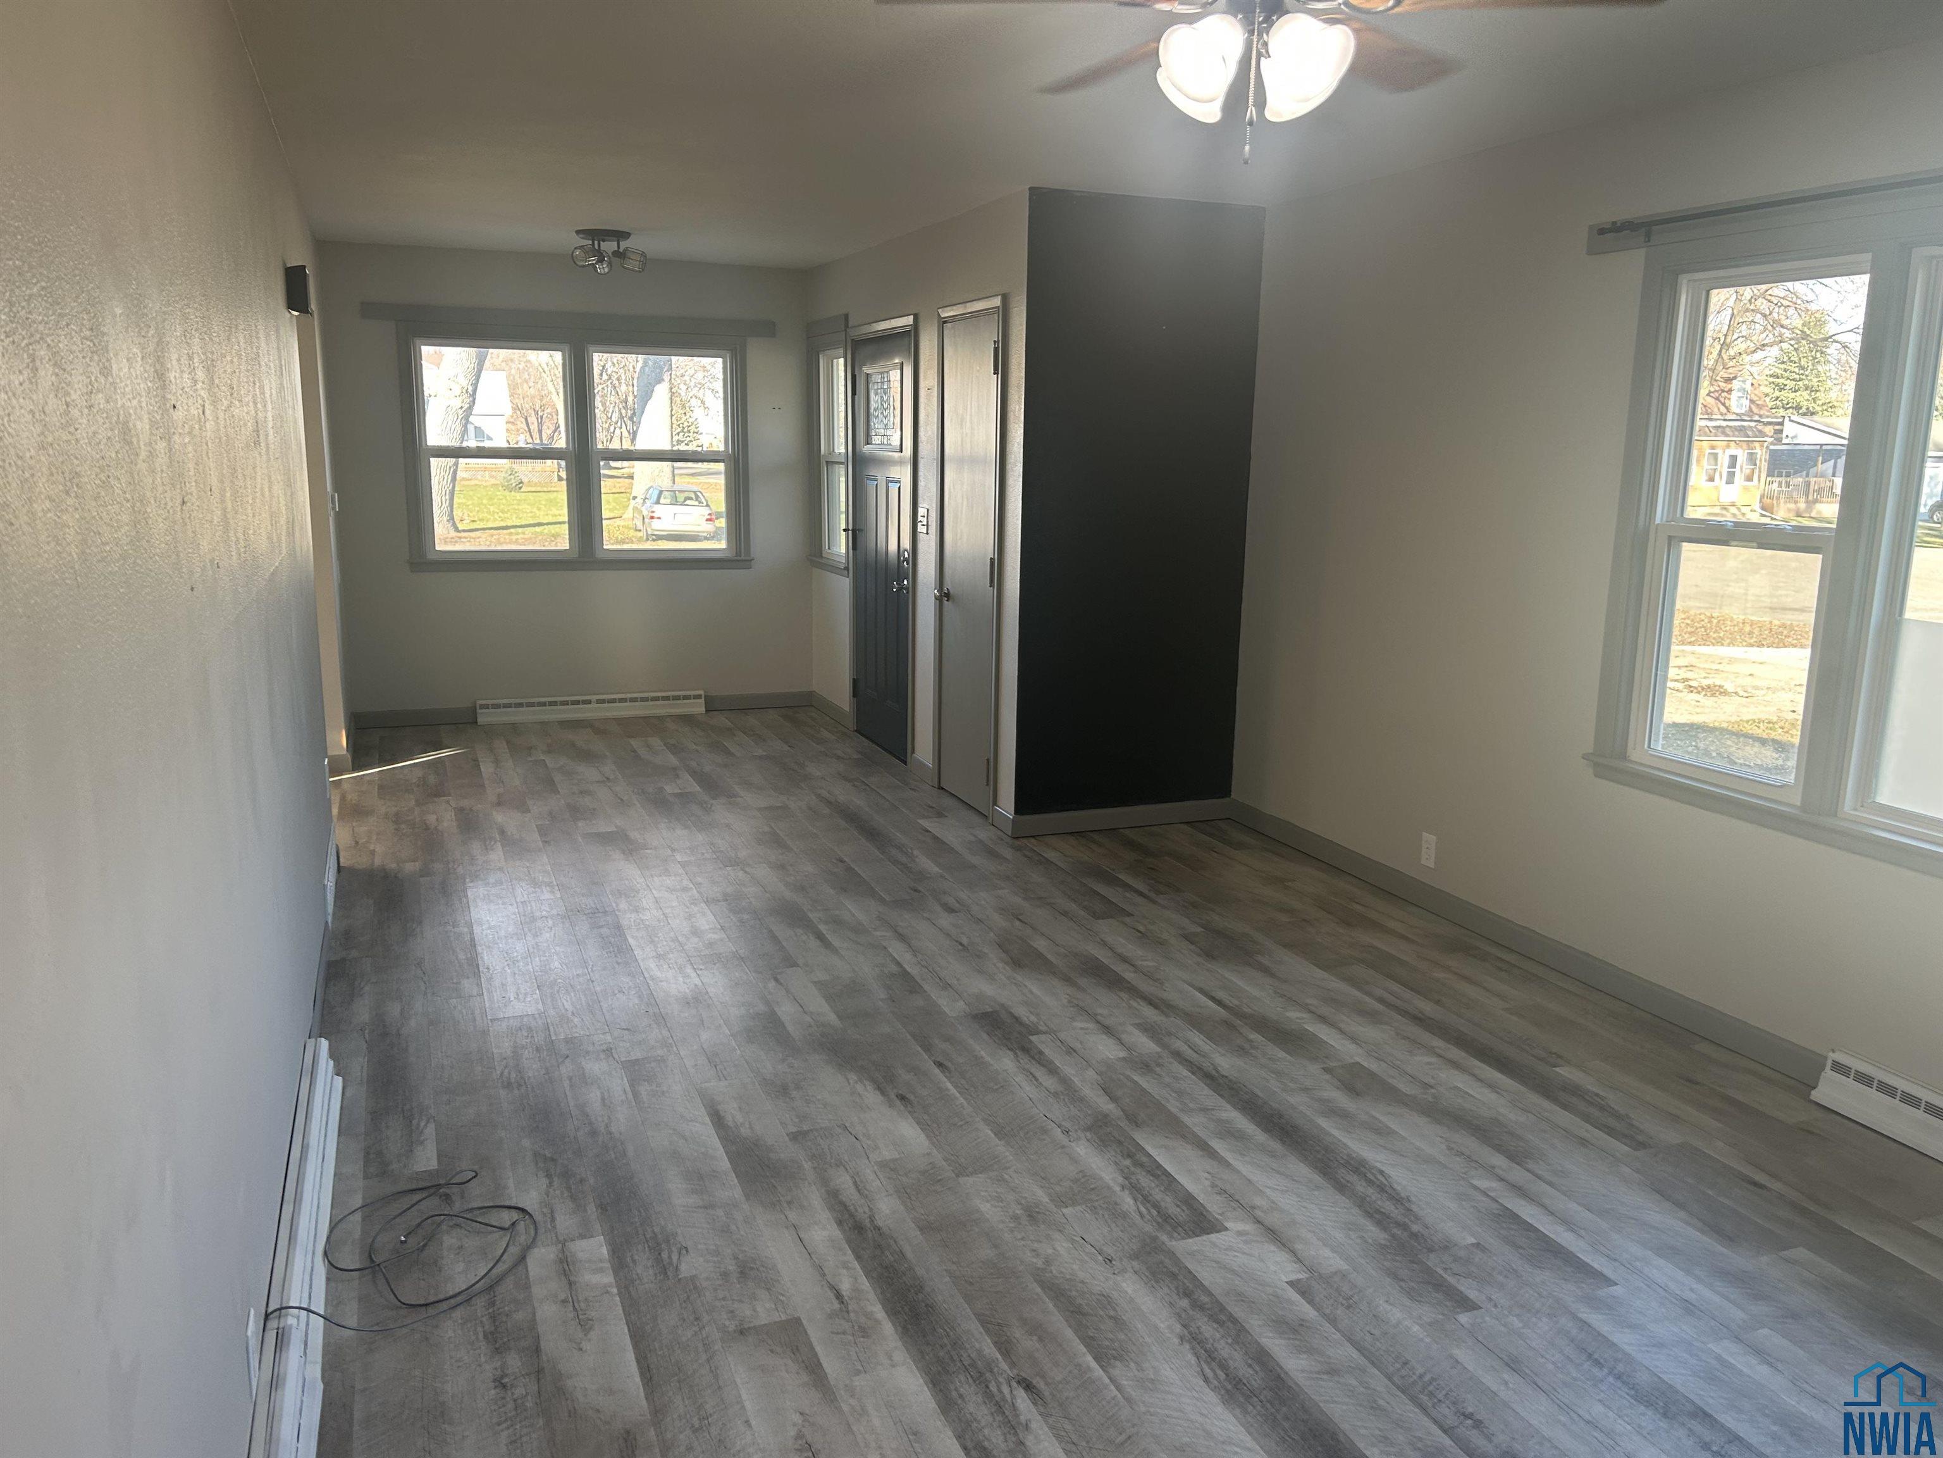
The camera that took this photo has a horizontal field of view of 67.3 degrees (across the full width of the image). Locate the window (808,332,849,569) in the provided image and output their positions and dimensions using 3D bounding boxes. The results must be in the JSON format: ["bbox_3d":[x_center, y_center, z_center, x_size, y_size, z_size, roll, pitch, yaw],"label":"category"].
[{"bbox_3d":[-0.740,-1.499,7.883,0.100,1.220,0.734,-4,12,-21],"label":"window"}]

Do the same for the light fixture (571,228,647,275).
[{"bbox_3d":[-1.674,-2.193,6.742,0.340,0.180,0.330,-4,12,-21],"label":"light fixture"}]

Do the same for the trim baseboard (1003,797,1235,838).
[{"bbox_3d":[0.625,0.356,5.942,1.005,0.086,0.018,-4,12,-21],"label":"trim baseboard"}]

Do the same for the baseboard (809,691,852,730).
[{"bbox_3d":[-0.794,-0.108,8.151,0.017,0.086,0.749,-4,12,-21],"label":"baseboard"}]

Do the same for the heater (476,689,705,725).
[{"bbox_3d":[-2.071,-0.120,8.016,1.217,0.123,0.055,-4,12,-21],"label":"heater"}]

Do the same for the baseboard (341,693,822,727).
[{"bbox_3d":[-2.076,-0.105,8.038,2.483,0.086,0.017,-4,12,-21],"label":"baseboard"}]

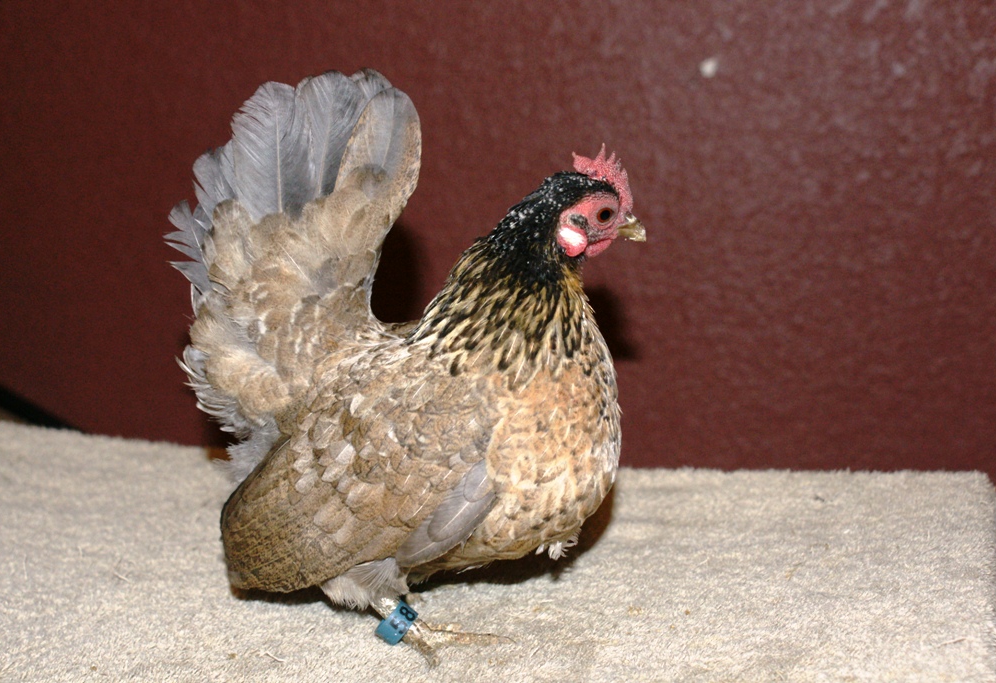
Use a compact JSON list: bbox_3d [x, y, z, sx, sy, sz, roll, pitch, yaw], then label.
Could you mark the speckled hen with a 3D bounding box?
[{"bbox_3d":[-0.048,0.012,0.930,0.240,0.286,0.135,3,13,14],"label":"speckled hen"}]

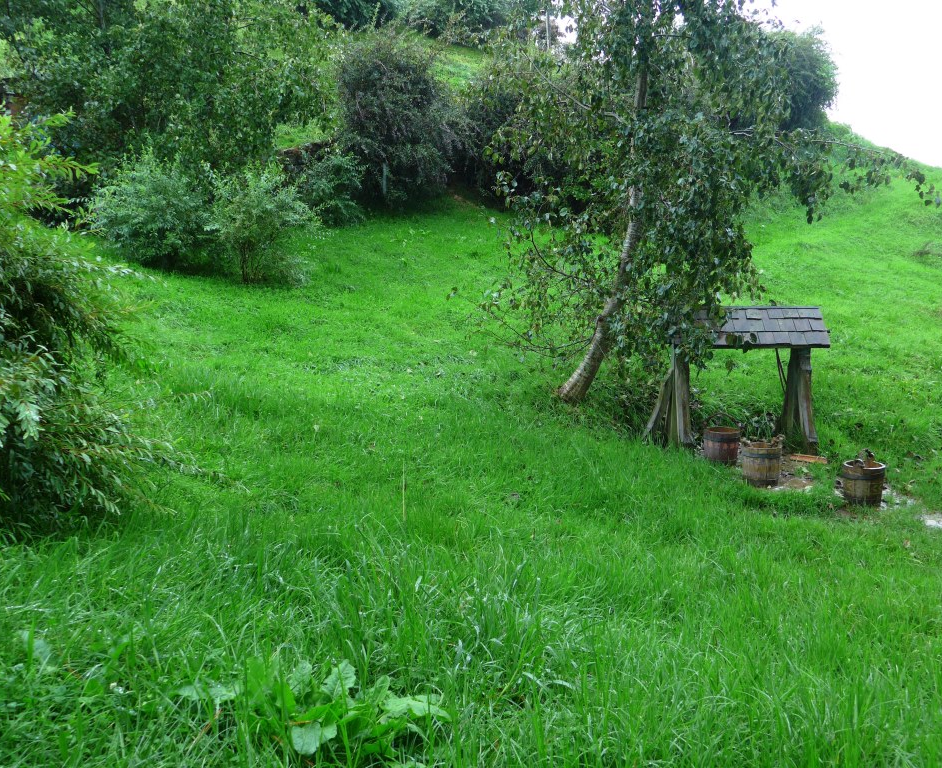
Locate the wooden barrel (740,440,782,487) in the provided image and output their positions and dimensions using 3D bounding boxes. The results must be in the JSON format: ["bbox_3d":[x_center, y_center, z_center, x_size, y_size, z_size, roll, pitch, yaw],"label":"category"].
[{"bbox_3d":[2.374,0.649,7.000,0.340,0.360,0.330,0,8,0],"label":"wooden barrel"}]

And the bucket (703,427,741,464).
[{"bbox_3d":[2.199,0.546,7.500,0.320,0.310,0.320,0,8,0],"label":"bucket"}]

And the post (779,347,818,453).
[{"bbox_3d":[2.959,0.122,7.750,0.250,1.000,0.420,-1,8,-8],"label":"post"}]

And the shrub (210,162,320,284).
[{"bbox_3d":[-3.201,-2.488,13.300,1.700,1.850,1.650,0,8,0],"label":"shrub"}]

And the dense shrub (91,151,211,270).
[{"bbox_3d":[-5.342,-2.892,14.300,2.000,1.950,1.900,0,8,0],"label":"dense shrub"}]

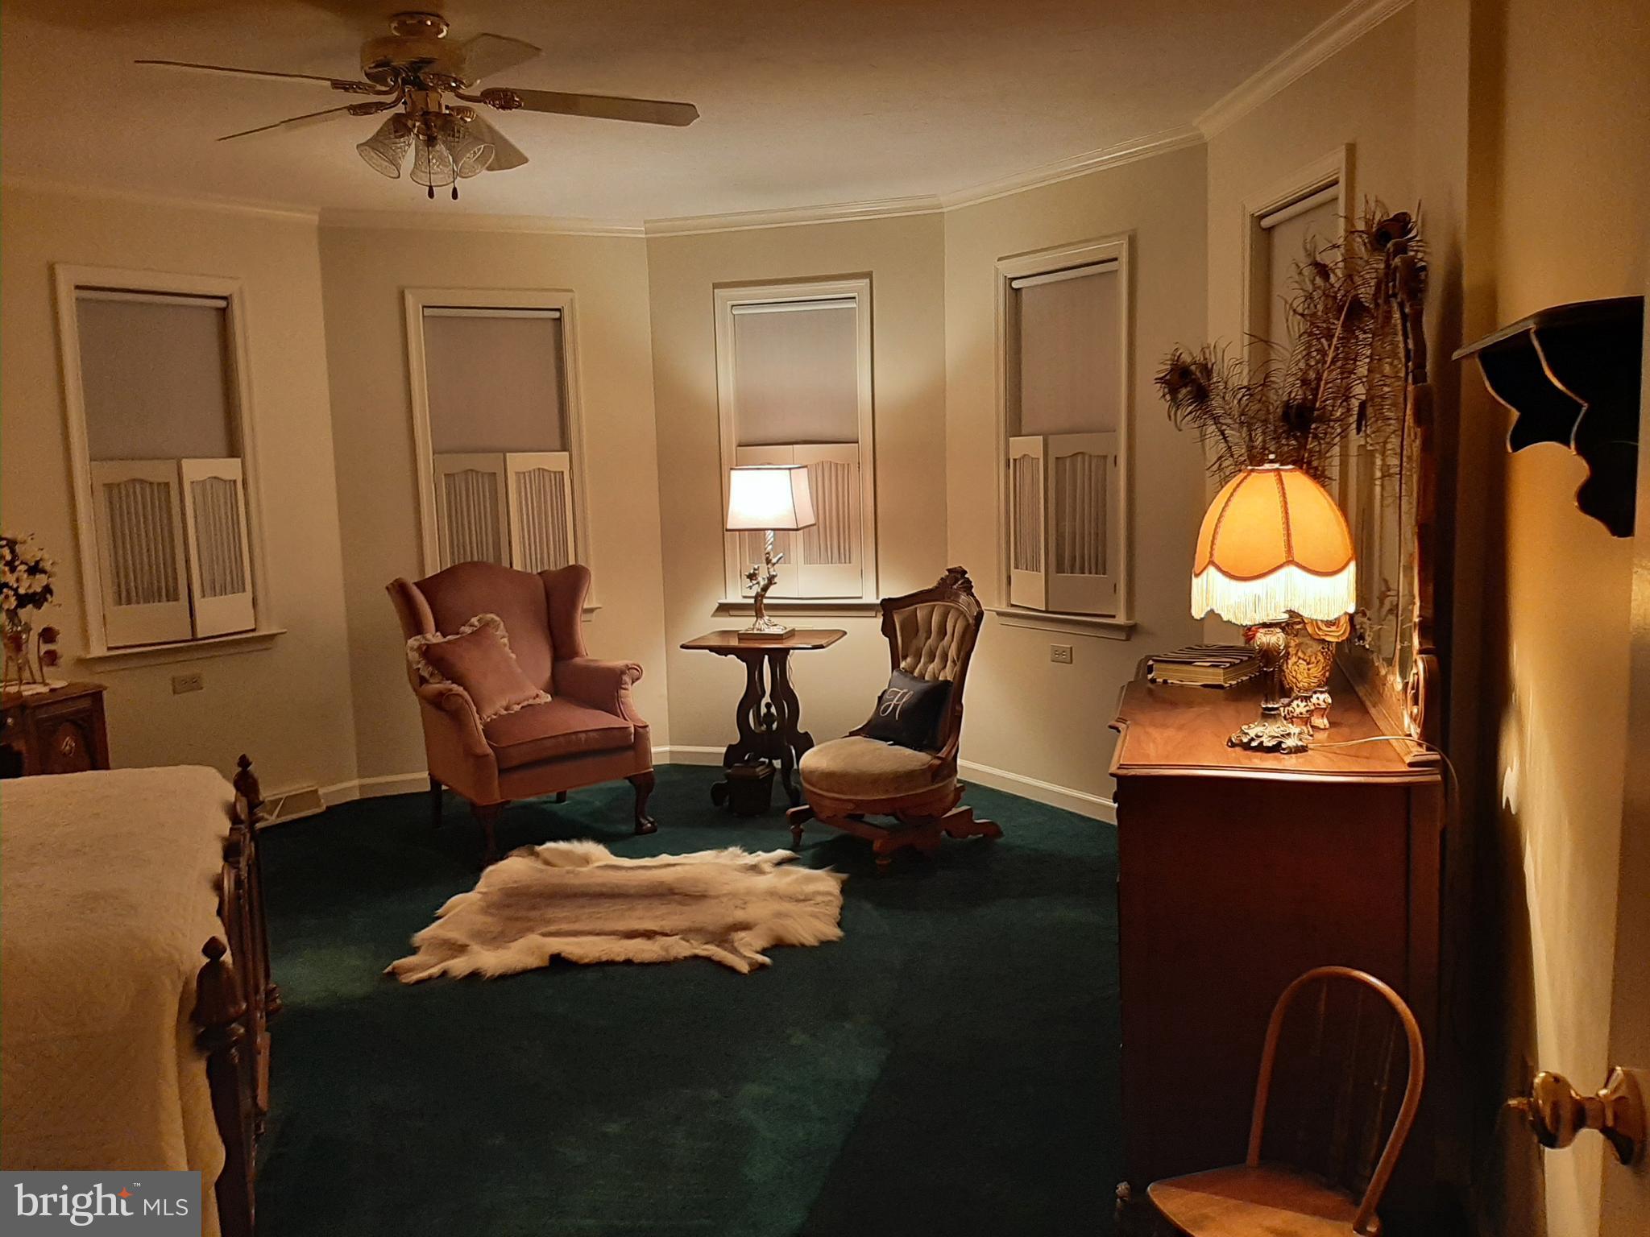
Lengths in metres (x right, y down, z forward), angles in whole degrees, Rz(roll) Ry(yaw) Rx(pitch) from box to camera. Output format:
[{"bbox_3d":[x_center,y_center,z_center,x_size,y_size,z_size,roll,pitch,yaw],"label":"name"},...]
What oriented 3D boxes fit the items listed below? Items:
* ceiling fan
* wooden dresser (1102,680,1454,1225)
[{"bbox_3d":[-1.011,-1.289,3.122,1.290,0.448,1.270,-2,7,0],"label":"ceiling fan"},{"bbox_3d":[1.009,0.641,3.008,0.600,0.880,1.420,0,7,15],"label":"wooden dresser"}]

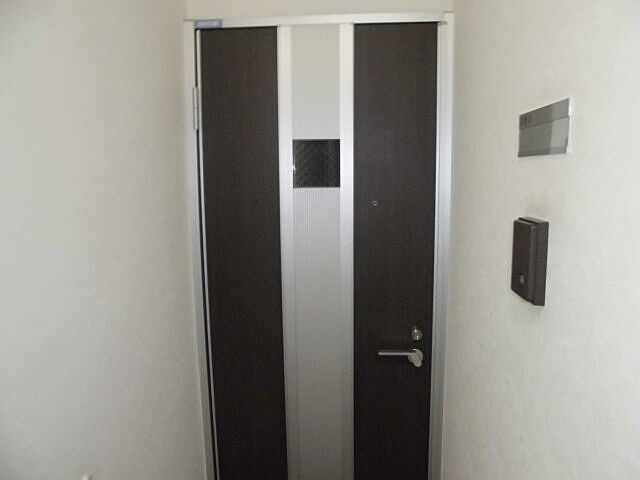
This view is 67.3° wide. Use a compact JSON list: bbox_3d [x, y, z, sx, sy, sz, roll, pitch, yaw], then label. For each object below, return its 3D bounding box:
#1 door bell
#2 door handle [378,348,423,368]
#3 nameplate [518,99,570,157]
[{"bbox_3d":[0.376,0.037,0.868,0.026,0.143,0.107,0,8,3],"label":"door bell"},{"bbox_3d":[0.274,0.405,1.630,0.151,0.056,0.060,0,8,3],"label":"door handle"},{"bbox_3d":[0.385,-0.189,0.841,0.010,0.081,0.212,0,8,3],"label":"nameplate"}]

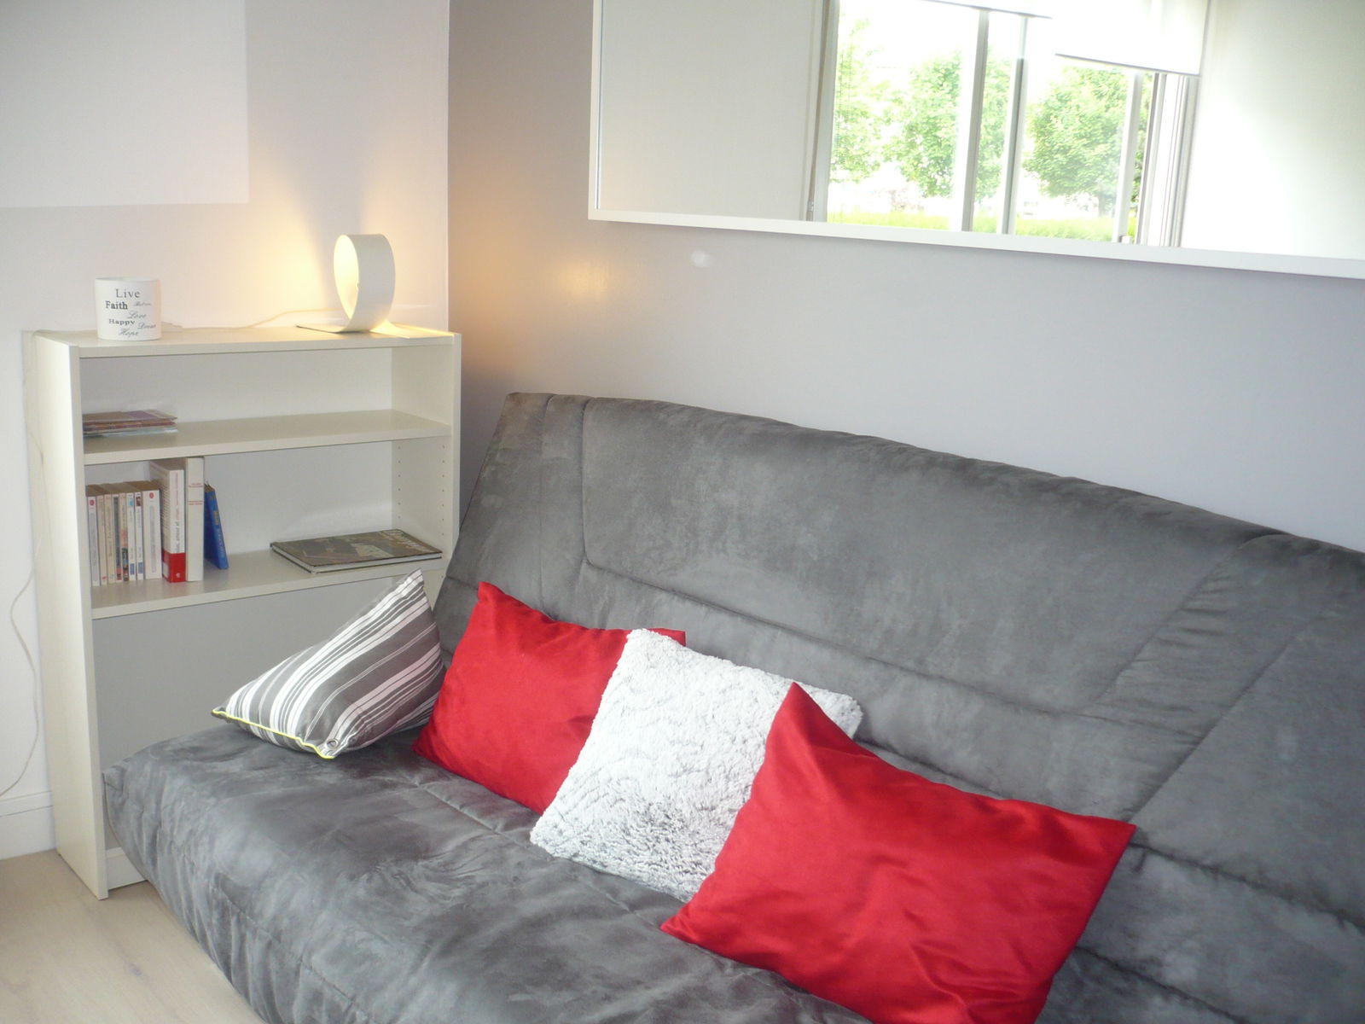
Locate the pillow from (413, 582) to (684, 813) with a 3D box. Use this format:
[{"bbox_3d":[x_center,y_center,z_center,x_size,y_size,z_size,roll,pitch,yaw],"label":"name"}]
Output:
[{"bbox_3d":[-0.256,0.329,2.492,0.550,0.375,0.140,8,-20,46],"label":"pillow"}]

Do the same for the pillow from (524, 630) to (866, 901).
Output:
[{"bbox_3d":[0.011,0.400,2.142,0.420,0.390,0.140,12,-20,33],"label":"pillow"}]

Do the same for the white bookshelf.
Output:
[{"bbox_3d":[-0.882,0.160,2.897,0.800,1.060,0.280,-8,15,-40],"label":"white bookshelf"}]

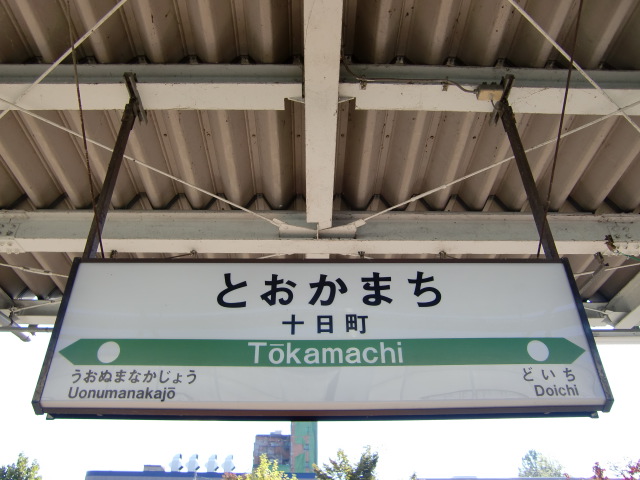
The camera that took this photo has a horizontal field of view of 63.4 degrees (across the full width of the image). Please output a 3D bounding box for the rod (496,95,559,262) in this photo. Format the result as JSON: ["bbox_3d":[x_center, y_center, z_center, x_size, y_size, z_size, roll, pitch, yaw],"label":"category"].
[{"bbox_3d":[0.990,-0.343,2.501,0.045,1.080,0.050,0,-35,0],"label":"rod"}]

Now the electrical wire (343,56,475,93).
[{"bbox_3d":[0.475,-0.881,2.769,0.740,0.210,0.090,0,-35,0],"label":"electrical wire"}]

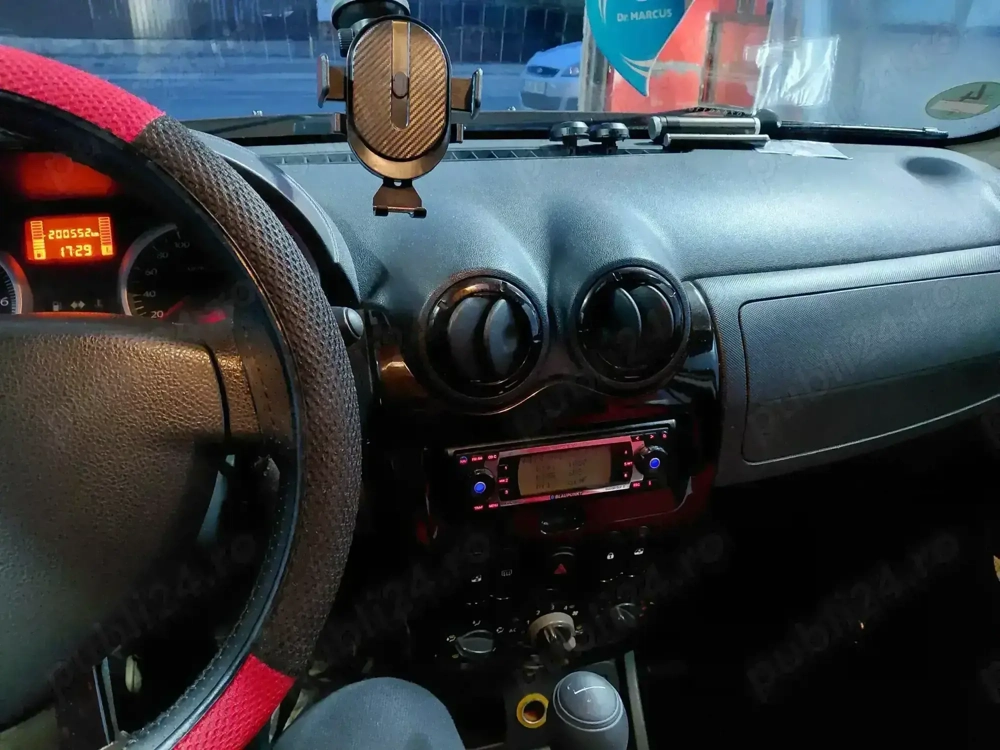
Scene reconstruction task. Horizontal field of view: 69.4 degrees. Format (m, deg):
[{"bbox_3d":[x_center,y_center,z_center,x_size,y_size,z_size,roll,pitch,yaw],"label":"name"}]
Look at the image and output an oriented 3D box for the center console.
[{"bbox_3d":[0.040,0.135,0.580,0.300,0.440,0.240,-5,24,-16],"label":"center console"}]

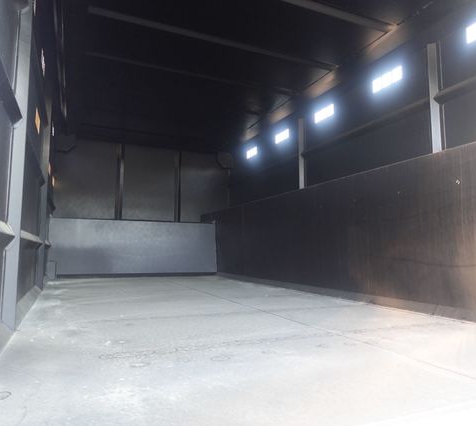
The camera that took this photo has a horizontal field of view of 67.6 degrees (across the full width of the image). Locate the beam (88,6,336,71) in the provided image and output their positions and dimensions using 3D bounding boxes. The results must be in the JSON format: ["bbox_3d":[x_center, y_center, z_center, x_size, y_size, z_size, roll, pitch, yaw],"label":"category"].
[{"bbox_3d":[-0.264,-6.591,13.706,10.150,0.170,0.190,1,-6,-25],"label":"beam"}]

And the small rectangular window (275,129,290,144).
[{"bbox_3d":[2.530,-4.309,20.104,0.120,0.508,1.392,2,-7,-25],"label":"small rectangular window"}]

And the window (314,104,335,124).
[{"bbox_3d":[4.087,-4.667,16.770,0.120,0.508,1.392,2,-7,-25],"label":"window"}]

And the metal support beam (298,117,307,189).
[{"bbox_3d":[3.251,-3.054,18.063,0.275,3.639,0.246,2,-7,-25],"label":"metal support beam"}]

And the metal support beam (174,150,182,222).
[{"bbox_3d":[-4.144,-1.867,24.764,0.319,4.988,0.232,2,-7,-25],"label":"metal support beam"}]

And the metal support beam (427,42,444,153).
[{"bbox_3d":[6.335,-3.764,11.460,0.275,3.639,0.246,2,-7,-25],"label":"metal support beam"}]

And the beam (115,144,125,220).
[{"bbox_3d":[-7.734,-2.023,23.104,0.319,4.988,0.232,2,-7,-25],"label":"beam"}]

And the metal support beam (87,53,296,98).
[{"bbox_3d":[-1.527,-6.338,16.465,10.106,0.170,0.190,1,-6,-25],"label":"metal support beam"}]

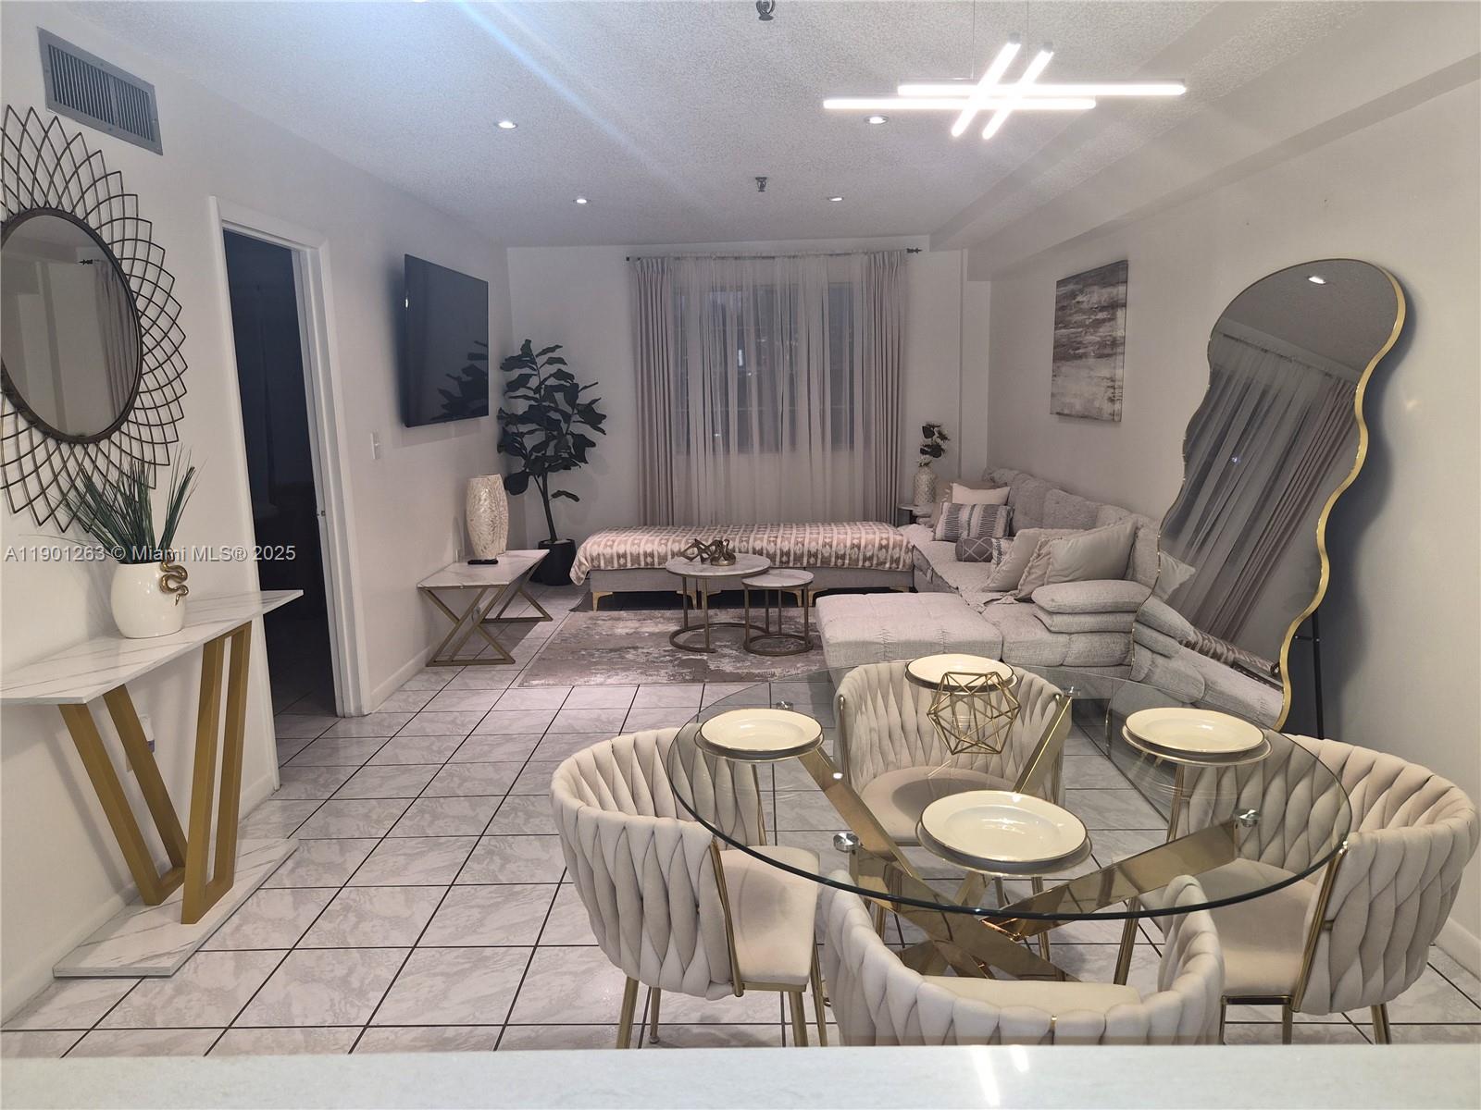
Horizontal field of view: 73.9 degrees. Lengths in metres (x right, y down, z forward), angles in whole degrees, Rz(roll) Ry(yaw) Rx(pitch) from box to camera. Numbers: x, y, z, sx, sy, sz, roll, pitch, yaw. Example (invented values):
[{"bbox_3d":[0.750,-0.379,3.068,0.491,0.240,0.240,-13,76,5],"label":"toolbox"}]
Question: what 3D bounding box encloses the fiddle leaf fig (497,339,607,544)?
[{"bbox_3d":[-1.362,-0.807,7.291,0.700,1.560,0.680,-1,10,1],"label":"fiddle leaf fig"}]

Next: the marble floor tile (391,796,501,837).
[{"bbox_3d":[-1.009,0.909,3.395,0.318,0.010,0.318,-1,10,1],"label":"marble floor tile"}]

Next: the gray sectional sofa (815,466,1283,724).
[{"bbox_3d":[1.076,0.059,5.499,1.430,0.860,3.090,-1,10,1],"label":"gray sectional sofa"}]

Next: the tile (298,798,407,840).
[{"bbox_3d":[-1.315,0.907,3.366,0.314,0.013,0.314,-1,10,1],"label":"tile"}]

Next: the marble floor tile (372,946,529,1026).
[{"bbox_3d":[-0.705,1.072,2.450,0.322,0.010,0.322,-1,10,1],"label":"marble floor tile"}]

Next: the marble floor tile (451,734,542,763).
[{"bbox_3d":[-0.984,0.791,3.990,0.314,0.013,0.314,-1,10,1],"label":"marble floor tile"}]

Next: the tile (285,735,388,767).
[{"bbox_3d":[-1.655,0.819,4.079,0.322,0.010,0.322,-1,10,1],"label":"tile"}]

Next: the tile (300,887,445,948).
[{"bbox_3d":[-1.038,1.037,2.813,0.325,0.010,0.325,-1,10,1],"label":"tile"}]

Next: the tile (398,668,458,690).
[{"bbox_3d":[-1.591,0.650,5.062,0.232,0.010,0.322,-1,10,1],"label":"tile"}]

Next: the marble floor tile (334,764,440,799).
[{"bbox_3d":[-1.351,0.878,3.795,0.325,0.010,0.325,-1,10,1],"label":"marble floor tile"}]

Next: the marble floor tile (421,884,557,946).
[{"bbox_3d":[-0.699,1.017,2.772,0.322,0.010,0.322,-1,10,1],"label":"marble floor tile"}]

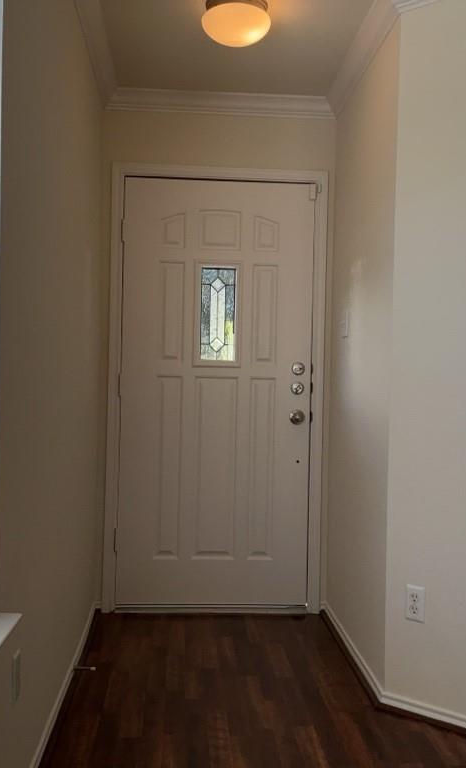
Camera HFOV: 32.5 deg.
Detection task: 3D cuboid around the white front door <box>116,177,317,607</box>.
[{"bbox_3d":[-0.078,0.046,3.843,0.914,2.032,0.050,1,1,-4],"label":"white front door"}]

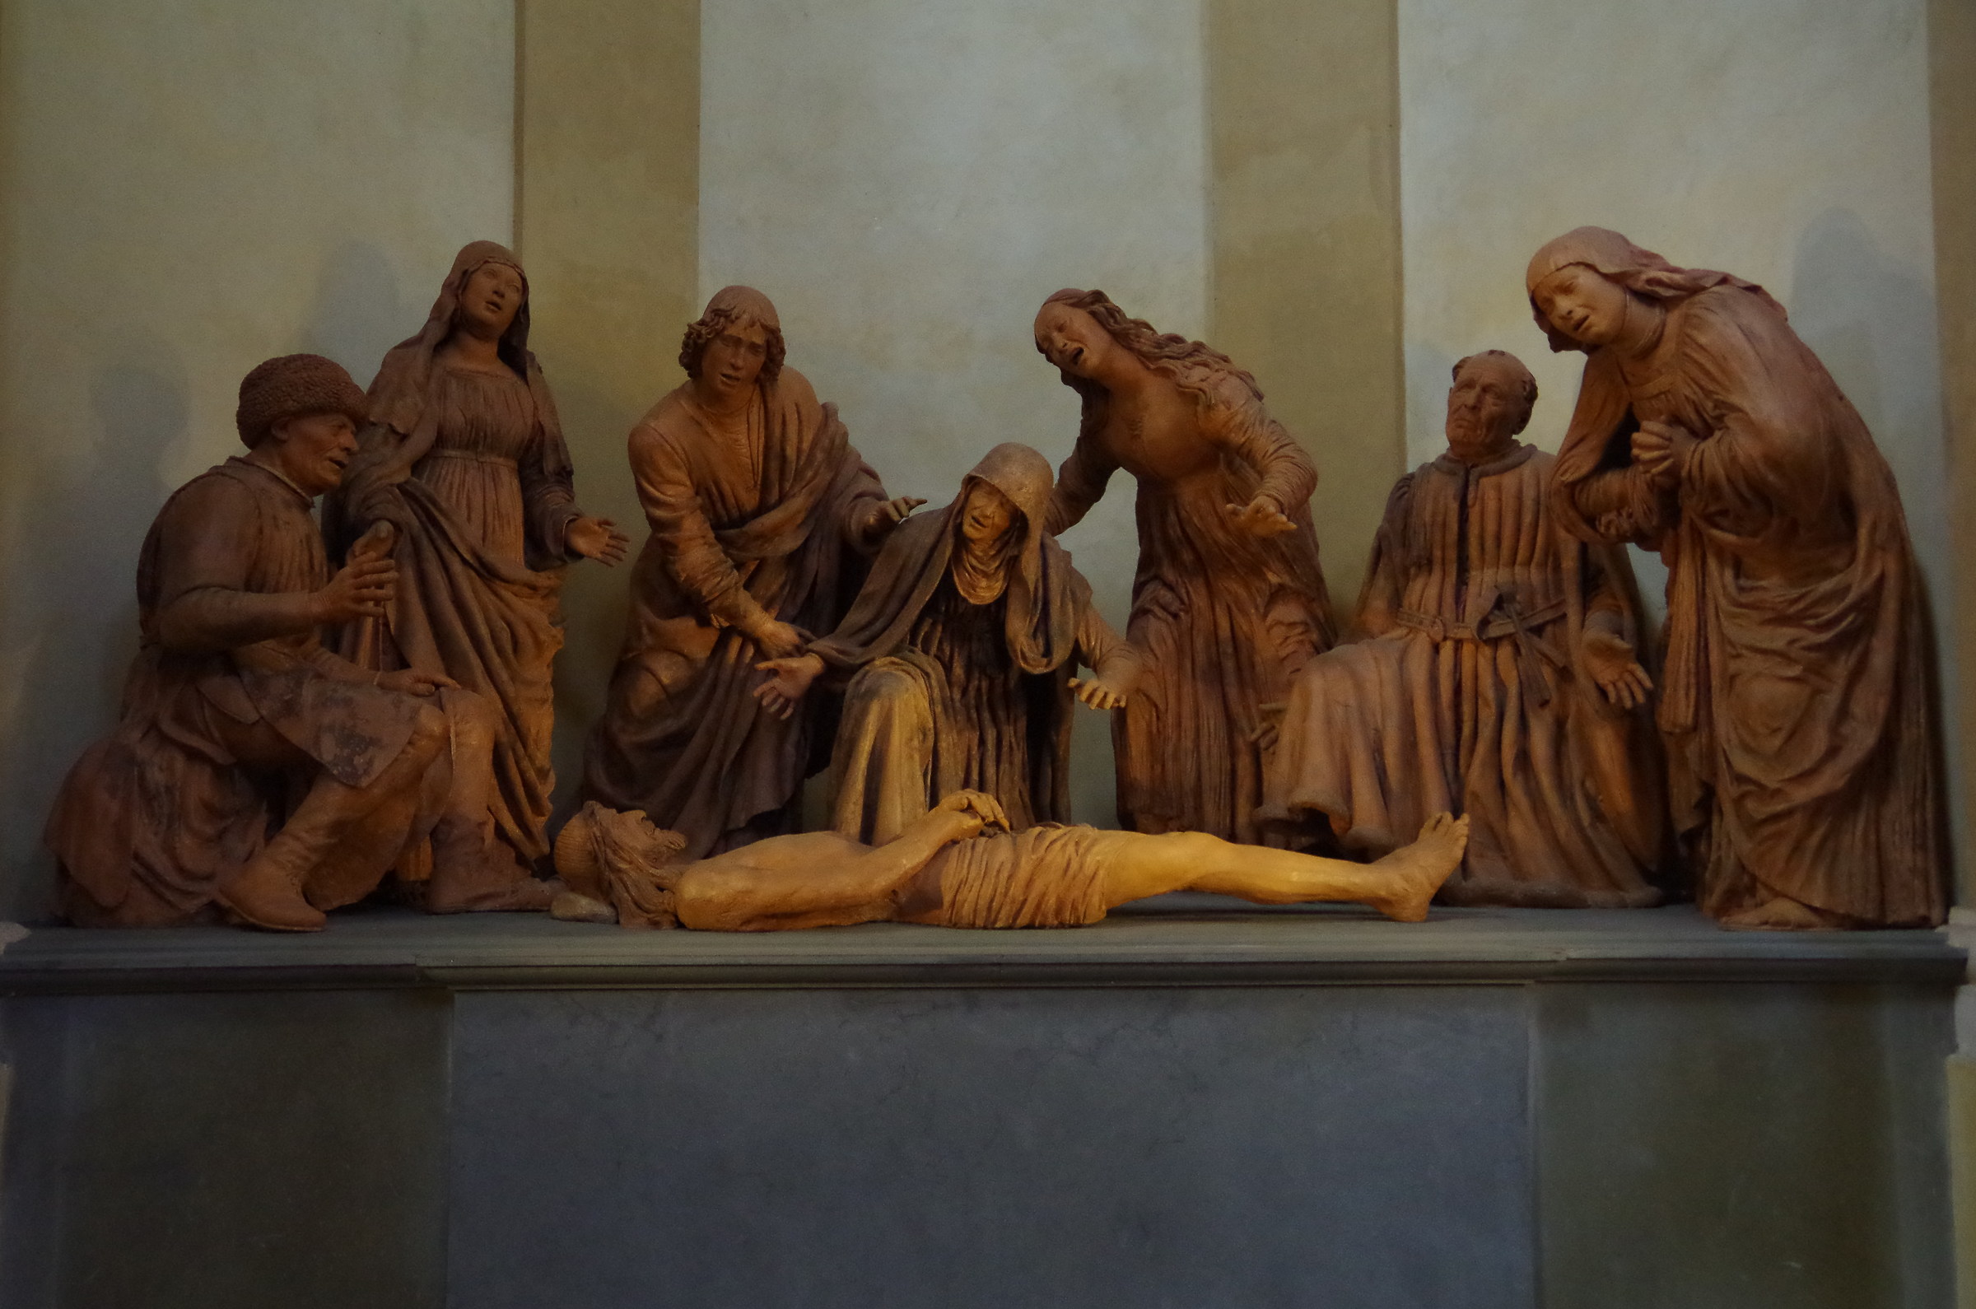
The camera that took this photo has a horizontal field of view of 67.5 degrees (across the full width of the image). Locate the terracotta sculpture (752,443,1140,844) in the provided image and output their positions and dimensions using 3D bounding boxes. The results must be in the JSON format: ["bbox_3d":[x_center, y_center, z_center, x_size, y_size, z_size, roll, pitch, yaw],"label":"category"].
[{"bbox_3d":[-0.098,0.026,3.423,0.840,1.040,0.660,-1,-3,12],"label":"terracotta sculpture"}]

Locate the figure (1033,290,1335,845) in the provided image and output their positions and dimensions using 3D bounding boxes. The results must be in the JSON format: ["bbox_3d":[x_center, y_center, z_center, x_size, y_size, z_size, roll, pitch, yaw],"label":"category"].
[{"bbox_3d":[0.491,-0.169,3.693,0.680,1.450,0.600,-1,-3,18],"label":"figure"}]

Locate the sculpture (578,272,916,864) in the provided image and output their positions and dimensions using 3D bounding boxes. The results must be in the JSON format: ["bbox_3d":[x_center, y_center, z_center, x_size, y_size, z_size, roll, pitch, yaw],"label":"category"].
[{"bbox_3d":[-0.554,-0.140,3.461,0.740,1.380,0.660,1,-3,-18],"label":"sculpture"}]

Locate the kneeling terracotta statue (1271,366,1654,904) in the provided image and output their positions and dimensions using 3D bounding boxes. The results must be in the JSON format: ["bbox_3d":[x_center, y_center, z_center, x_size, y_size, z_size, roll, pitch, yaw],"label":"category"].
[{"bbox_3d":[1.091,-0.072,3.387,0.840,1.220,0.740,-1,-3,18],"label":"kneeling terracotta statue"}]

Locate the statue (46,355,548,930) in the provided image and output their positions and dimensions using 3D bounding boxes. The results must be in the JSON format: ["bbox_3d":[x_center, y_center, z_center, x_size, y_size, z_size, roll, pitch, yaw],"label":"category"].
[{"bbox_3d":[-1.413,-0.032,3.026,0.900,1.130,0.640,-2,-3,23],"label":"statue"}]

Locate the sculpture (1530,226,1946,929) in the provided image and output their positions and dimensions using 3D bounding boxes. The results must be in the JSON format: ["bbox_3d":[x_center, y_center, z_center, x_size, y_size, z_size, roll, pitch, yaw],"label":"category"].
[{"bbox_3d":[1.521,-0.163,3.001,0.740,1.360,0.620,2,-4,-38],"label":"sculpture"}]

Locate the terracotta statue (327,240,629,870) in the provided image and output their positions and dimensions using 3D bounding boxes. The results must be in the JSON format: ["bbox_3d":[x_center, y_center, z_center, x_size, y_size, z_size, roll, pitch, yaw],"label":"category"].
[{"bbox_3d":[-1.229,-0.206,3.575,0.680,1.530,0.500,1,-3,-20],"label":"terracotta statue"}]

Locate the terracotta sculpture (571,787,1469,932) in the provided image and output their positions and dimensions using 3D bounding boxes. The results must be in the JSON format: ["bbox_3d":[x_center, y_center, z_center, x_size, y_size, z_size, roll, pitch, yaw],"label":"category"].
[{"bbox_3d":[0.041,0.391,2.924,1.770,0.260,0.480,0,-3,0],"label":"terracotta sculpture"}]

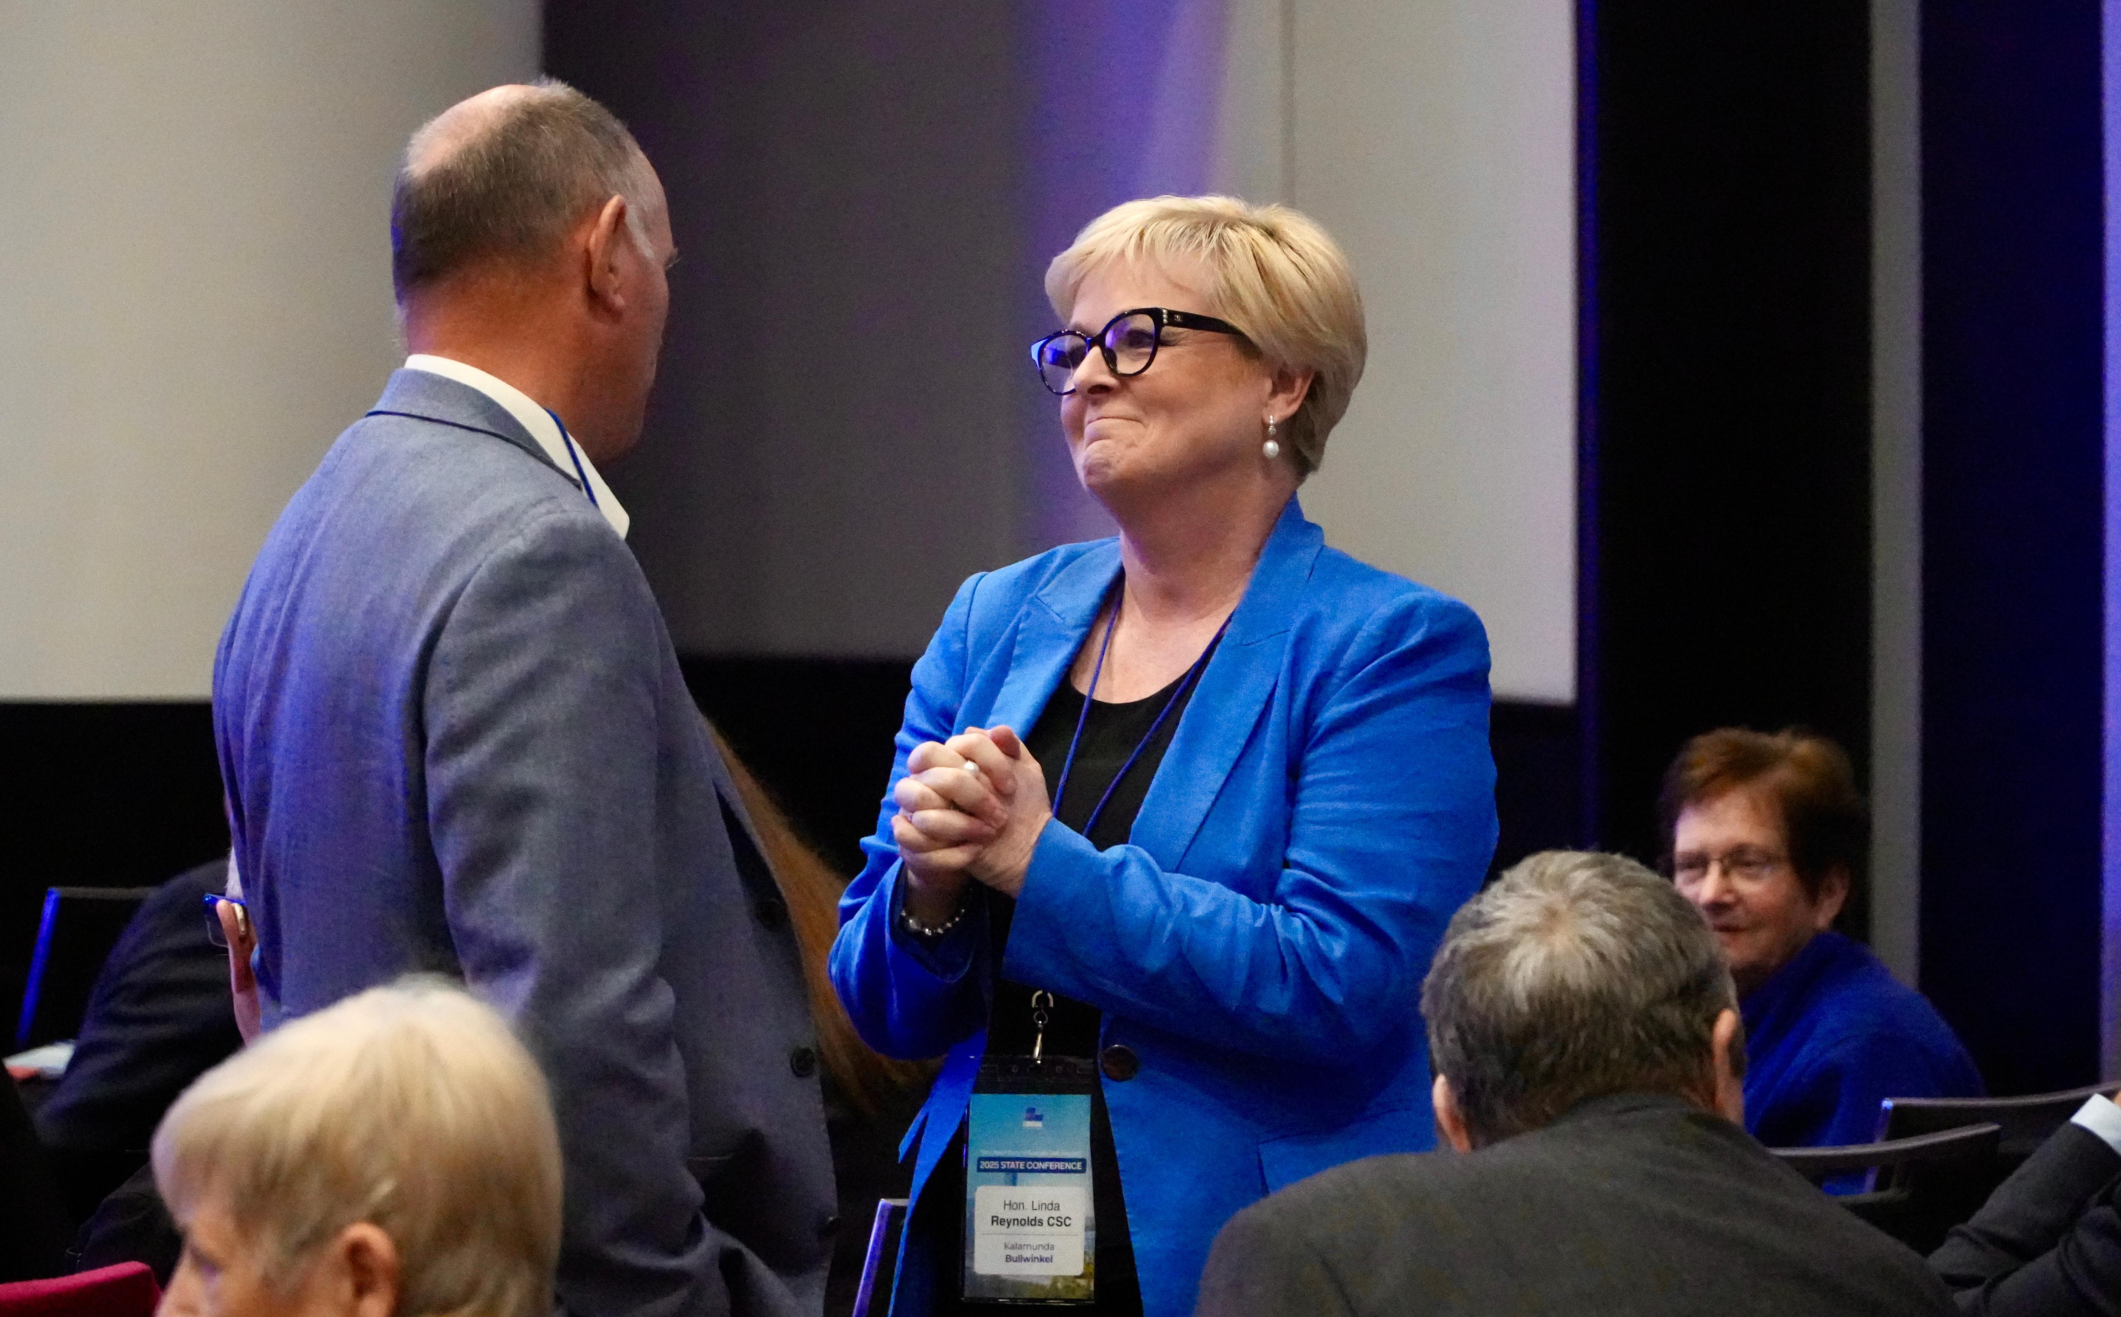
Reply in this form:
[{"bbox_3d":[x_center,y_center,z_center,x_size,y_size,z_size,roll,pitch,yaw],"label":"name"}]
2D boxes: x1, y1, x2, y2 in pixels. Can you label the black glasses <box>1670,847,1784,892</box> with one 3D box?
[{"bbox_3d":[0.694,0.216,9.218,0.135,0.041,0.140,-2,-7,33],"label":"black glasses"}]

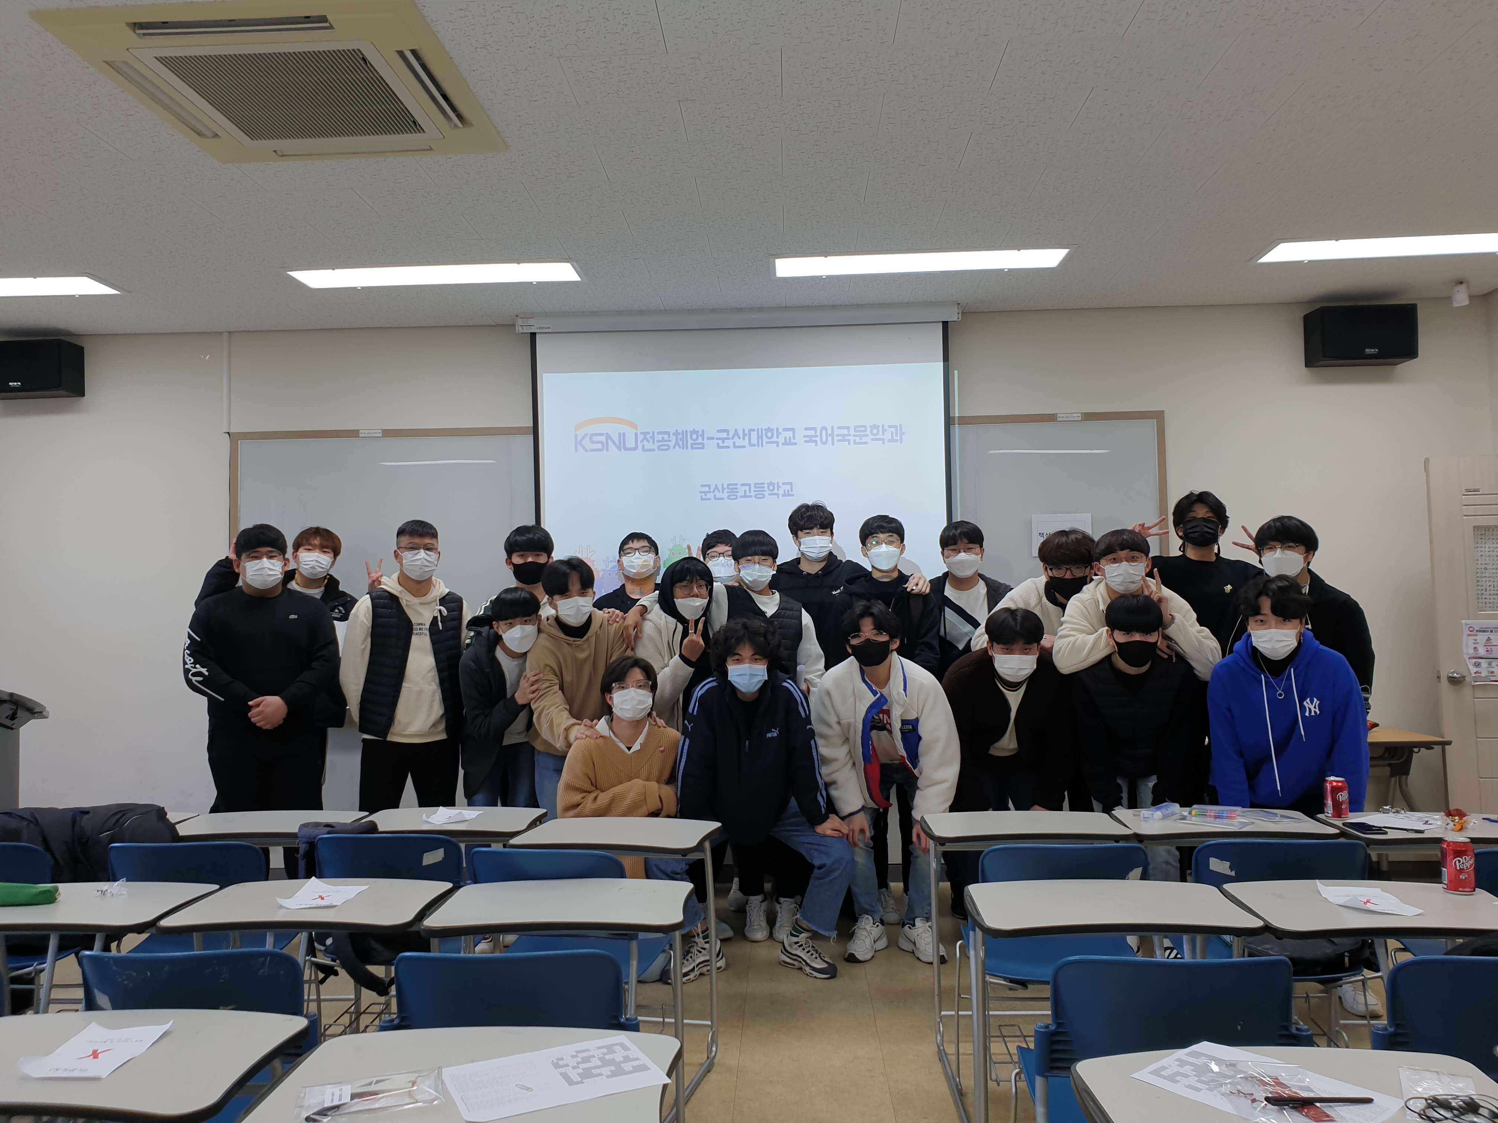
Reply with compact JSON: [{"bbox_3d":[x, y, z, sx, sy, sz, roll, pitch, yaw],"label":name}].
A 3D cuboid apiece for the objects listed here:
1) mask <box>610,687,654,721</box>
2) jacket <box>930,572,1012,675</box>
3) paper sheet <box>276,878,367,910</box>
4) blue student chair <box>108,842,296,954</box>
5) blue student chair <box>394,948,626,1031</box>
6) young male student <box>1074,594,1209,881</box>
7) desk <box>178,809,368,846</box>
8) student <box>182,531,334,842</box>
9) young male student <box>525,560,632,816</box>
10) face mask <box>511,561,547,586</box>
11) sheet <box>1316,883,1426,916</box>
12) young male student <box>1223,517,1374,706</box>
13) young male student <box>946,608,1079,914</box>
[{"bbox_3d":[-0.442,0.539,4.252,0.155,0.122,0.080,-1,-2,-8],"label":"mask"},{"bbox_3d":[0.979,0.379,5.100,0.500,0.660,0.300,-1,-2,0],"label":"jacket"},{"bbox_3d":[-1.071,0.834,2.837,0.160,0.030,0.220,-1,-1,2],"label":"paper sheet"},{"bbox_3d":[-1.627,1.207,3.420,0.480,0.810,0.520,-1,-2,-6],"label":"blue student chair"},{"bbox_3d":[-0.445,1.151,2.389,0.490,0.785,0.520,-1,-1,2],"label":"blue student chair"},{"bbox_3d":[1.450,0.831,4.166,0.490,1.430,0.560,-1,-1,5],"label":"young male student"},{"bbox_3d":[-1.596,1.231,3.757,0.590,0.720,0.400,-1,-2,3],"label":"desk"},{"bbox_3d":[-1.963,0.736,4.566,0.590,1.779,0.370,-1,-2,-16],"label":"student"},{"bbox_3d":[-0.684,0.807,4.580,0.530,1.650,0.550,-1,-2,-14],"label":"young male student"},{"bbox_3d":[-0.959,0.049,4.930,0.152,0.115,0.090,-1,-2,-7],"label":"face mask"},{"bbox_3d":[1.418,0.773,2.592,0.155,0.030,0.215,-1,-1,2],"label":"sheet"},{"bbox_3d":[2.190,0.676,4.510,0.570,1.716,0.380,-2,-2,19],"label":"young male student"},{"bbox_3d":[1.076,0.869,4.541,0.580,1.380,0.680,-2,-2,9],"label":"young male student"}]

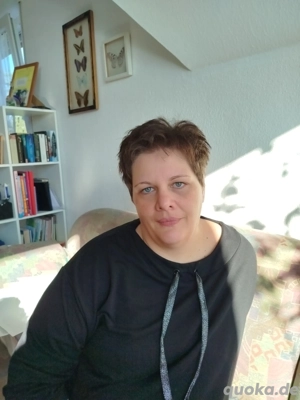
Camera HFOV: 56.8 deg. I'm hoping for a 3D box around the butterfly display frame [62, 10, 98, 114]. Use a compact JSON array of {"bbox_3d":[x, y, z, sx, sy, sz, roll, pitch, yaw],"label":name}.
[{"bbox_3d":[-0.403,-0.774,1.617,0.281,0.499,0.025,10,16,43],"label":"butterfly display frame"}]

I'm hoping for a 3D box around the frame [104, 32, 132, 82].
[{"bbox_3d":[-0.166,-0.709,1.402,0.188,0.196,0.022,10,16,43],"label":"frame"}]

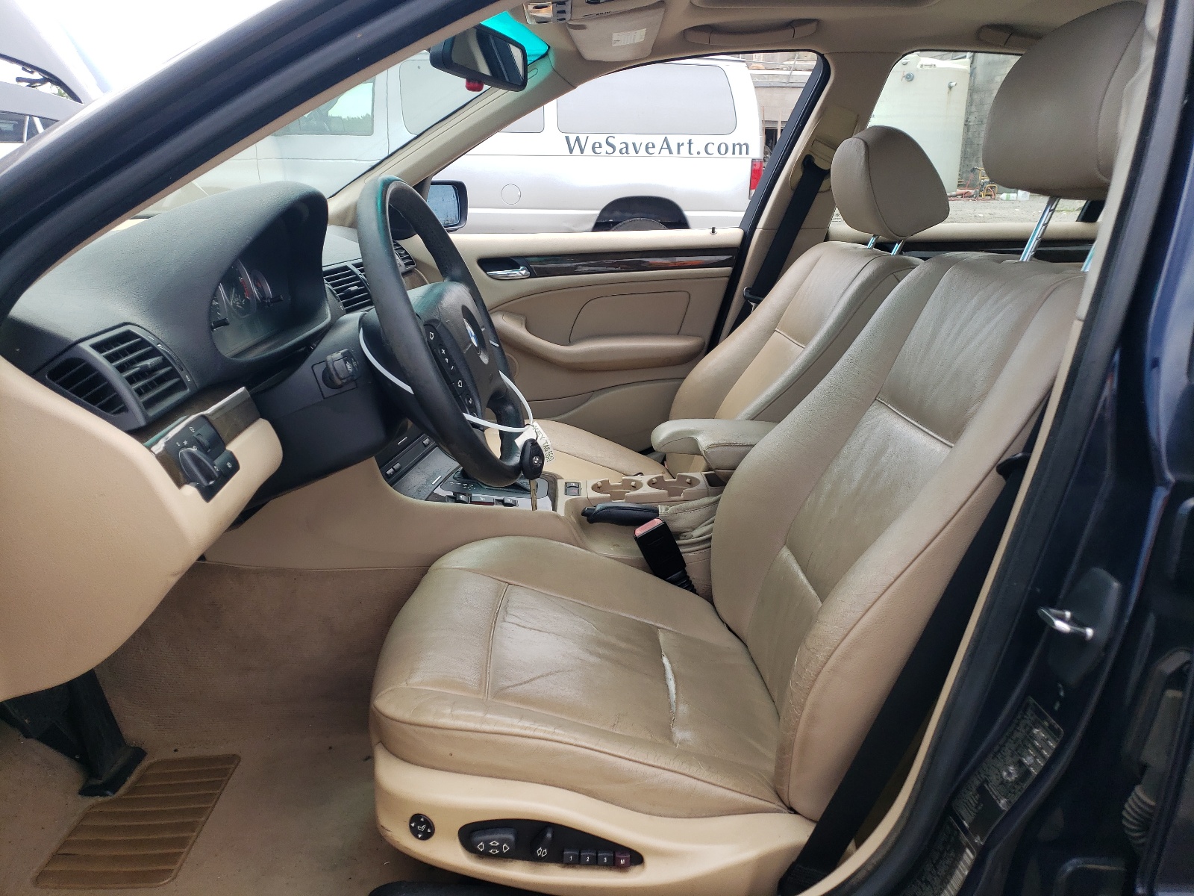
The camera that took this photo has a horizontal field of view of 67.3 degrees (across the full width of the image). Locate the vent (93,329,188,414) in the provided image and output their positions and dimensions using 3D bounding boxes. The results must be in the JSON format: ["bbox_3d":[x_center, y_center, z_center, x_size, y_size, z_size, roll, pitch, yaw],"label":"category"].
[{"bbox_3d":[-0.447,-0.068,0.855,0.040,0.085,0.100,-30,18,-2],"label":"vent"}]

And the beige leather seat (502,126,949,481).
[{"bbox_3d":[0.204,-0.179,1.779,0.830,0.870,0.530,0,14,1],"label":"beige leather seat"}]

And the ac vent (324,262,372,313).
[{"bbox_3d":[-0.381,-0.228,1.332,0.040,0.075,0.125,-27,13,7],"label":"ac vent"}]

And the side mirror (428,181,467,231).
[{"bbox_3d":[-0.405,-0.598,2.210,0.120,0.130,0.200,3,15,13],"label":"side mirror"}]

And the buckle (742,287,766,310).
[{"bbox_3d":[0.358,-0.328,2.029,0.060,0.075,0.022,23,14,-5],"label":"buckle"}]

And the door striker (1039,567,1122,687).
[{"bbox_3d":[0.368,0.136,0.706,0.040,0.090,0.052,12,14,-2],"label":"door striker"}]

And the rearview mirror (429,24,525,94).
[{"bbox_3d":[-0.178,-0.574,1.321,0.047,0.077,0.240,7,16,26],"label":"rearview mirror"}]

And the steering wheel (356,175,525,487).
[{"bbox_3d":[-0.172,-0.134,1.057,0.095,0.383,0.383,-20,13,7],"label":"steering wheel"}]

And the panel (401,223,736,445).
[{"bbox_3d":[-0.093,-0.211,2.105,0.860,0.600,0.130,0,14,1],"label":"panel"}]

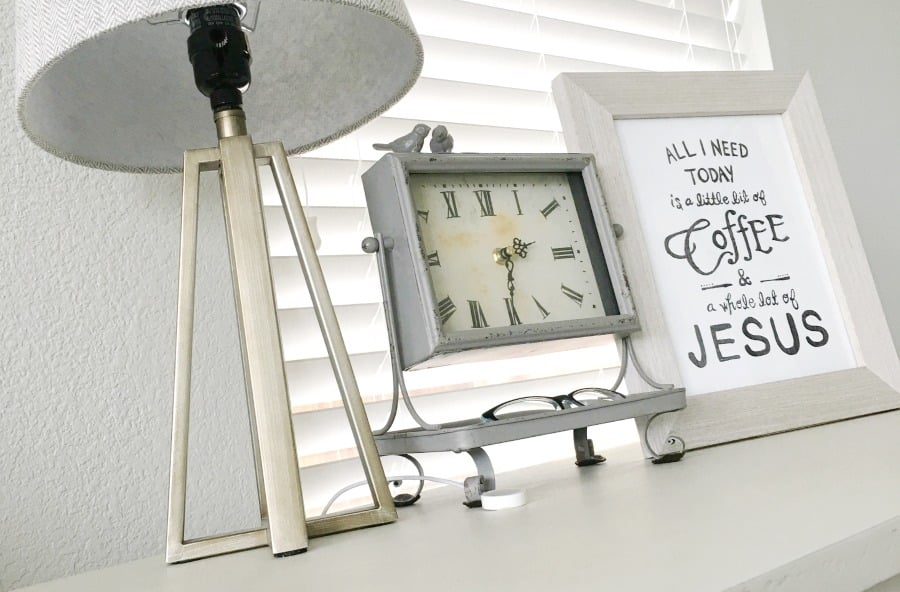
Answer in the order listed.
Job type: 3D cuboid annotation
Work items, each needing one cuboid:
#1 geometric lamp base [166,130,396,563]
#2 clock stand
[{"bbox_3d":[-0.126,0.029,0.660,0.139,0.261,0.139,-8,-6,-12],"label":"geometric lamp base"},{"bbox_3d":[0.054,0.044,0.775,0.256,0.197,0.126,-5,-7,-34],"label":"clock stand"}]

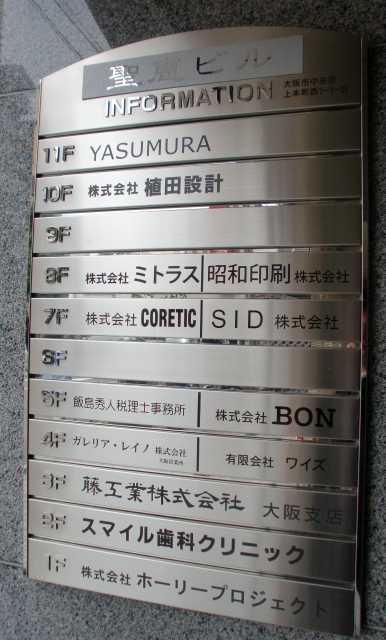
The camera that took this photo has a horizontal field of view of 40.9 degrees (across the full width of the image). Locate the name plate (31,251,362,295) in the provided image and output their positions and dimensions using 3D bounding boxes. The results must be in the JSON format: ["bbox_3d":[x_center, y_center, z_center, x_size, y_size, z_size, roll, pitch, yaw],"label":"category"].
[{"bbox_3d":[-0.011,-0.053,0.615,0.400,0.045,0.015,1,0,16],"label":"name plate"}]

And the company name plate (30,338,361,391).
[{"bbox_3d":[-0.013,0.050,0.614,0.400,0.045,0.015,1,0,16],"label":"company name plate"}]

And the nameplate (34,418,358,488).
[{"bbox_3d":[-0.015,0.153,0.613,0.400,0.045,0.015,1,0,16],"label":"nameplate"}]

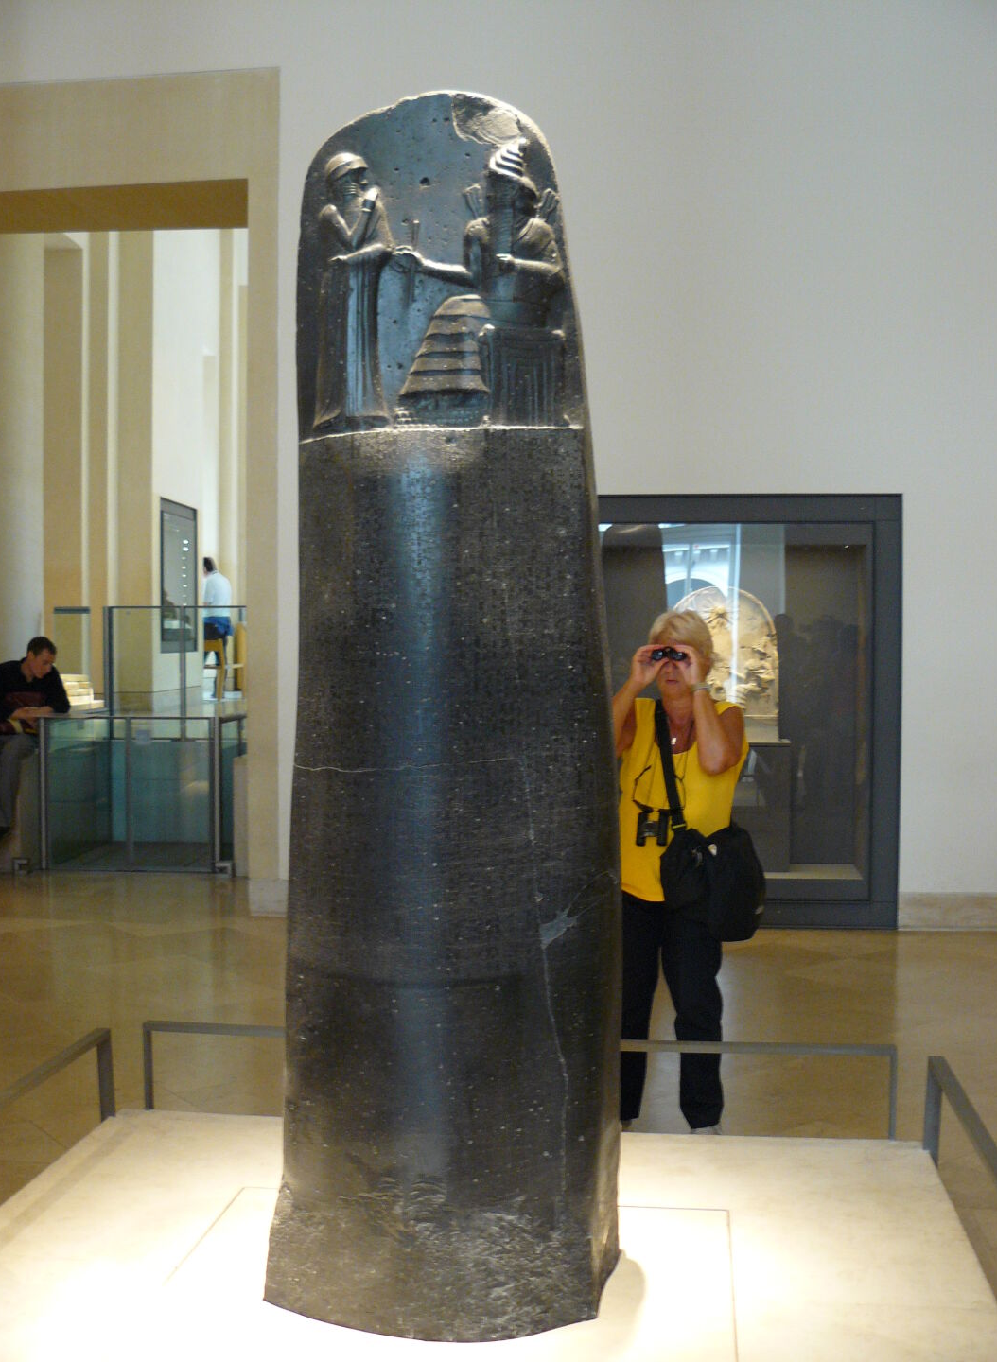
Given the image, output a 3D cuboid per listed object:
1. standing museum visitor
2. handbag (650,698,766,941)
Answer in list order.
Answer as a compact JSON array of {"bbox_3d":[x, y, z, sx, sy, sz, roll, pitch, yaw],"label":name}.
[{"bbox_3d":[0.525,0.610,4.530,0.490,1.630,0.420,1,2,17],"label":"standing museum visitor"},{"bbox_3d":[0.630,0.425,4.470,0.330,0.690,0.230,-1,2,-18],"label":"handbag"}]

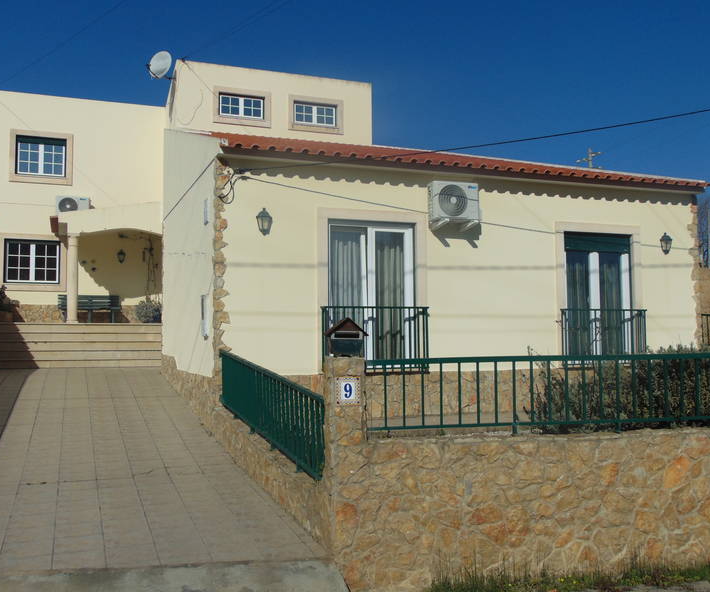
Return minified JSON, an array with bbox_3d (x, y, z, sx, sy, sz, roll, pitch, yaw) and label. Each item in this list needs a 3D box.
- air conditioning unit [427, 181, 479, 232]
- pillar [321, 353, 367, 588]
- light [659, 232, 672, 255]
[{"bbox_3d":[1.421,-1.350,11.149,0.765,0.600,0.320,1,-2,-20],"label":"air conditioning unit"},{"bbox_3d":[-0.081,1.354,5.896,0.266,1.754,0.260,1,-3,-21],"label":"pillar"},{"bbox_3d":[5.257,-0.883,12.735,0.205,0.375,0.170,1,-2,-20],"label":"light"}]

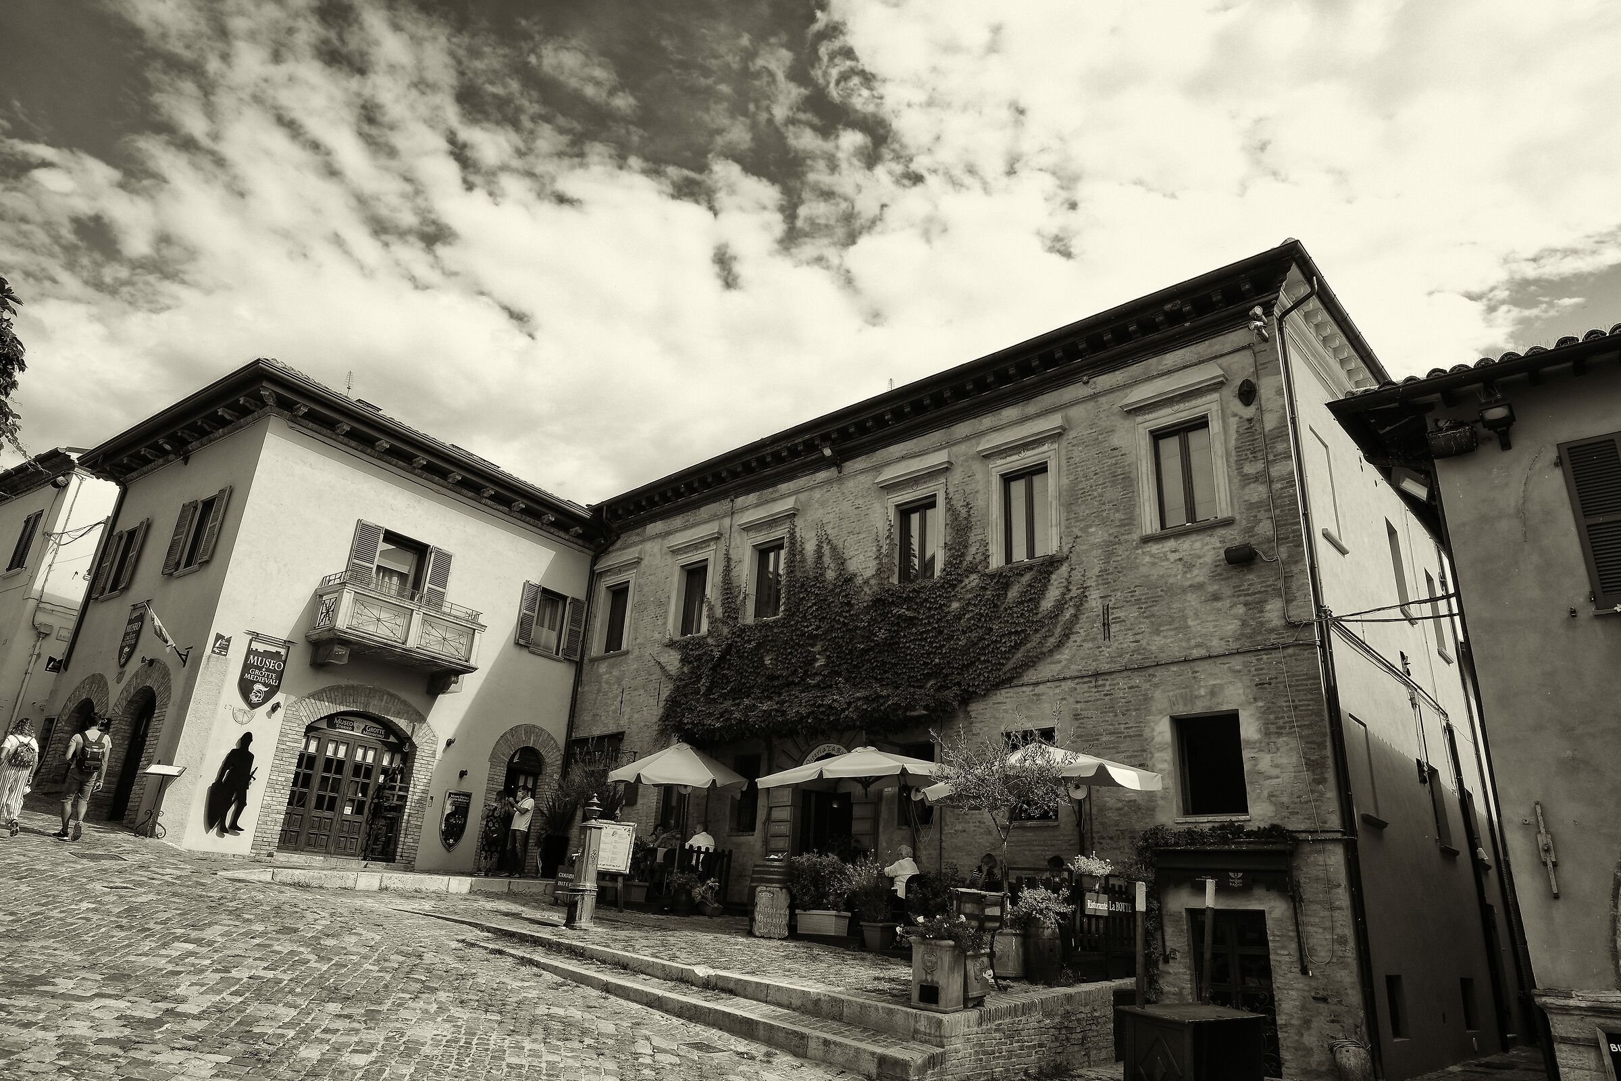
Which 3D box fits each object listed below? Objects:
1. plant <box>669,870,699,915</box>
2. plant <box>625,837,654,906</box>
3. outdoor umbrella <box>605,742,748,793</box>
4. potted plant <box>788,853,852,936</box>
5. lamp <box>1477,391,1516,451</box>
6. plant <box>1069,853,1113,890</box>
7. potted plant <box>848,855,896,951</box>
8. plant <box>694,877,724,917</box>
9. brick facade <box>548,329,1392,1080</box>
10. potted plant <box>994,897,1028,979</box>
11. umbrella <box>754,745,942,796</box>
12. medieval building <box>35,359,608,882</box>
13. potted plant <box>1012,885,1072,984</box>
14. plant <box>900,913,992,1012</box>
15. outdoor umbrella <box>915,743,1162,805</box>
[{"bbox_3d":[-2.167,6.046,16.271,0.500,0.750,0.500,3,-20,1],"label":"plant"},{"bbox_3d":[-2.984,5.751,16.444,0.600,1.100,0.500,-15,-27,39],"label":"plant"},{"bbox_3d":[-2.382,4.028,16.935,2.450,0.720,2.450,2,-21,1],"label":"outdoor umbrella"},{"bbox_3d":[0.155,5.537,14.699,0.980,1.250,0.600,-15,-27,41],"label":"potted plant"},{"bbox_3d":[6.720,-1.171,9.248,0.290,0.540,0.340,-15,-27,41],"label":"lamp"},{"bbox_3d":[3.537,4.186,11.923,0.420,0.420,0.400,-15,-27,39],"label":"plant"},{"bbox_3d":[0.844,4.945,12.859,0.540,1.200,0.540,-15,-27,39],"label":"potted plant"},{"bbox_3d":[-1.739,6.135,16.355,0.500,0.660,0.480,-15,-27,41],"label":"plant"},{"bbox_3d":[0.499,3.017,17.360,16.170,9.900,0.600,-15,-27,39],"label":"brick facade"},{"bbox_3d":[2.364,4.669,11.098,0.390,0.870,0.390,2,-21,1],"label":"potted plant"},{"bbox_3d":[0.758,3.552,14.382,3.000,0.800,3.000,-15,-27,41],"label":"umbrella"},{"bbox_3d":[-10.665,2.579,21.459,7.514,9.037,8.885,-12,-25,33],"label":"medieval building"},{"bbox_3d":[3.065,5.207,12.539,0.750,1.180,0.720,-15,-27,41],"label":"potted plant"},{"bbox_3d":[1.466,4.640,10.473,0.850,0.990,0.750,-9,-24,31],"label":"plant"},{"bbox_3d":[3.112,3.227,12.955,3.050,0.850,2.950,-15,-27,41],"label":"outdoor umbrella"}]

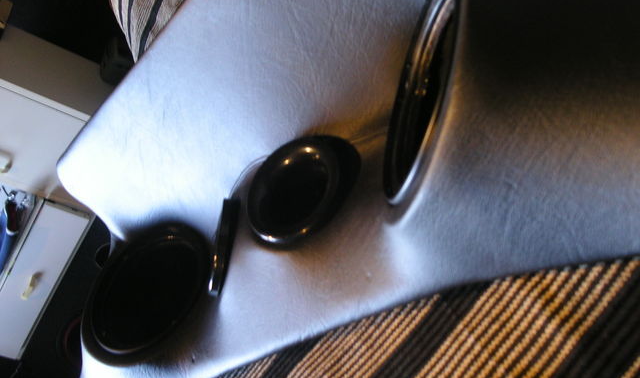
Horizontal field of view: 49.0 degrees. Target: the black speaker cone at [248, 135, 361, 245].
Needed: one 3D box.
[{"bbox_3d":[-0.014,0.002,0.550,0.040,0.092,0.092,25,16,-49],"label":"black speaker cone"}]

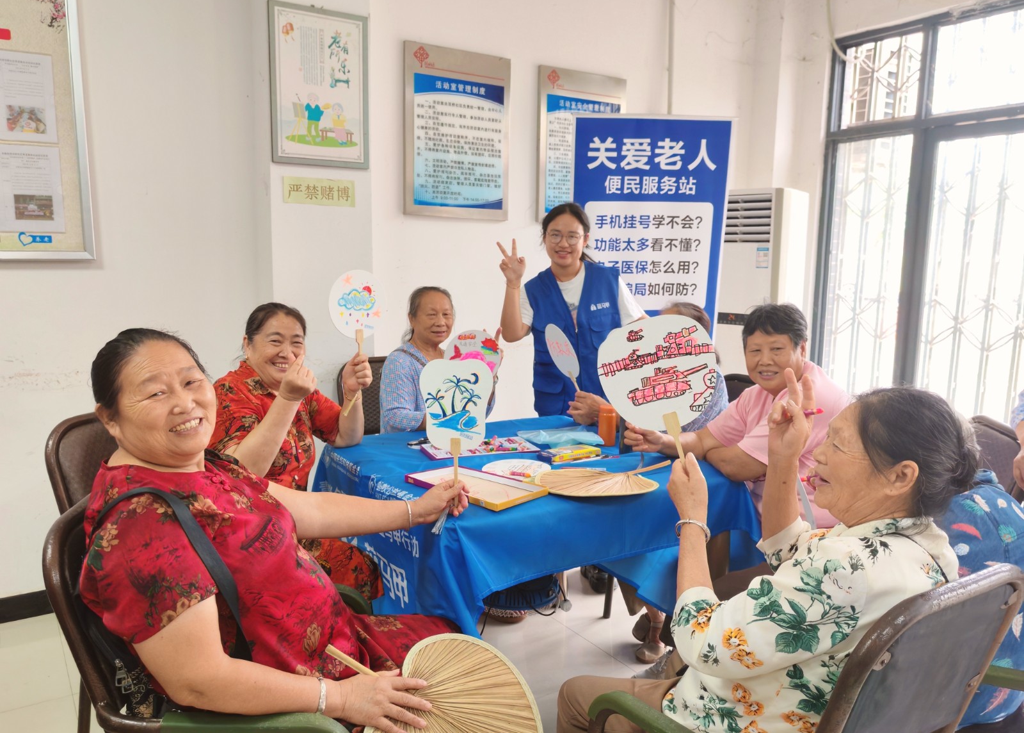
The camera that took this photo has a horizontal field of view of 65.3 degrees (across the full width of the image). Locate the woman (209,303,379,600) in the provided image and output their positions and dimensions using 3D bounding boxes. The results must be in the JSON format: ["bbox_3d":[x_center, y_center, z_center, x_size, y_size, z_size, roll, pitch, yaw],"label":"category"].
[{"bbox_3d":[-0.590,0.455,2.270,0.720,1.220,0.550,7,10,35],"label":"woman"}]

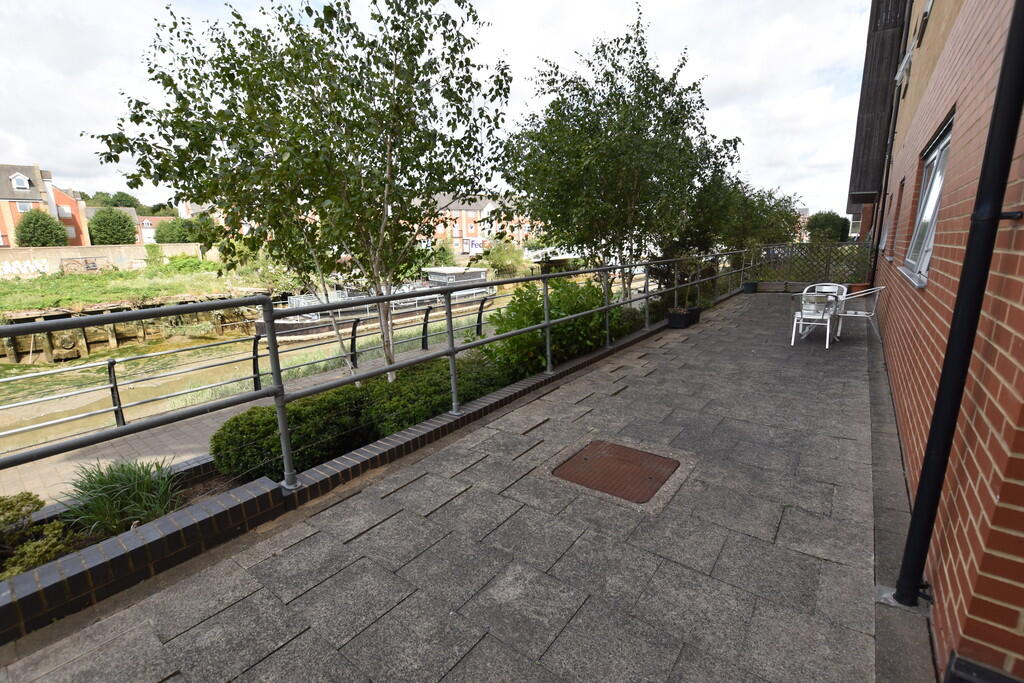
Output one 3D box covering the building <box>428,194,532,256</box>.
[{"bbox_3d":[-4.963,-21.113,77.000,20.000,11.200,9.500,-4,12,-12],"label":"building"}]

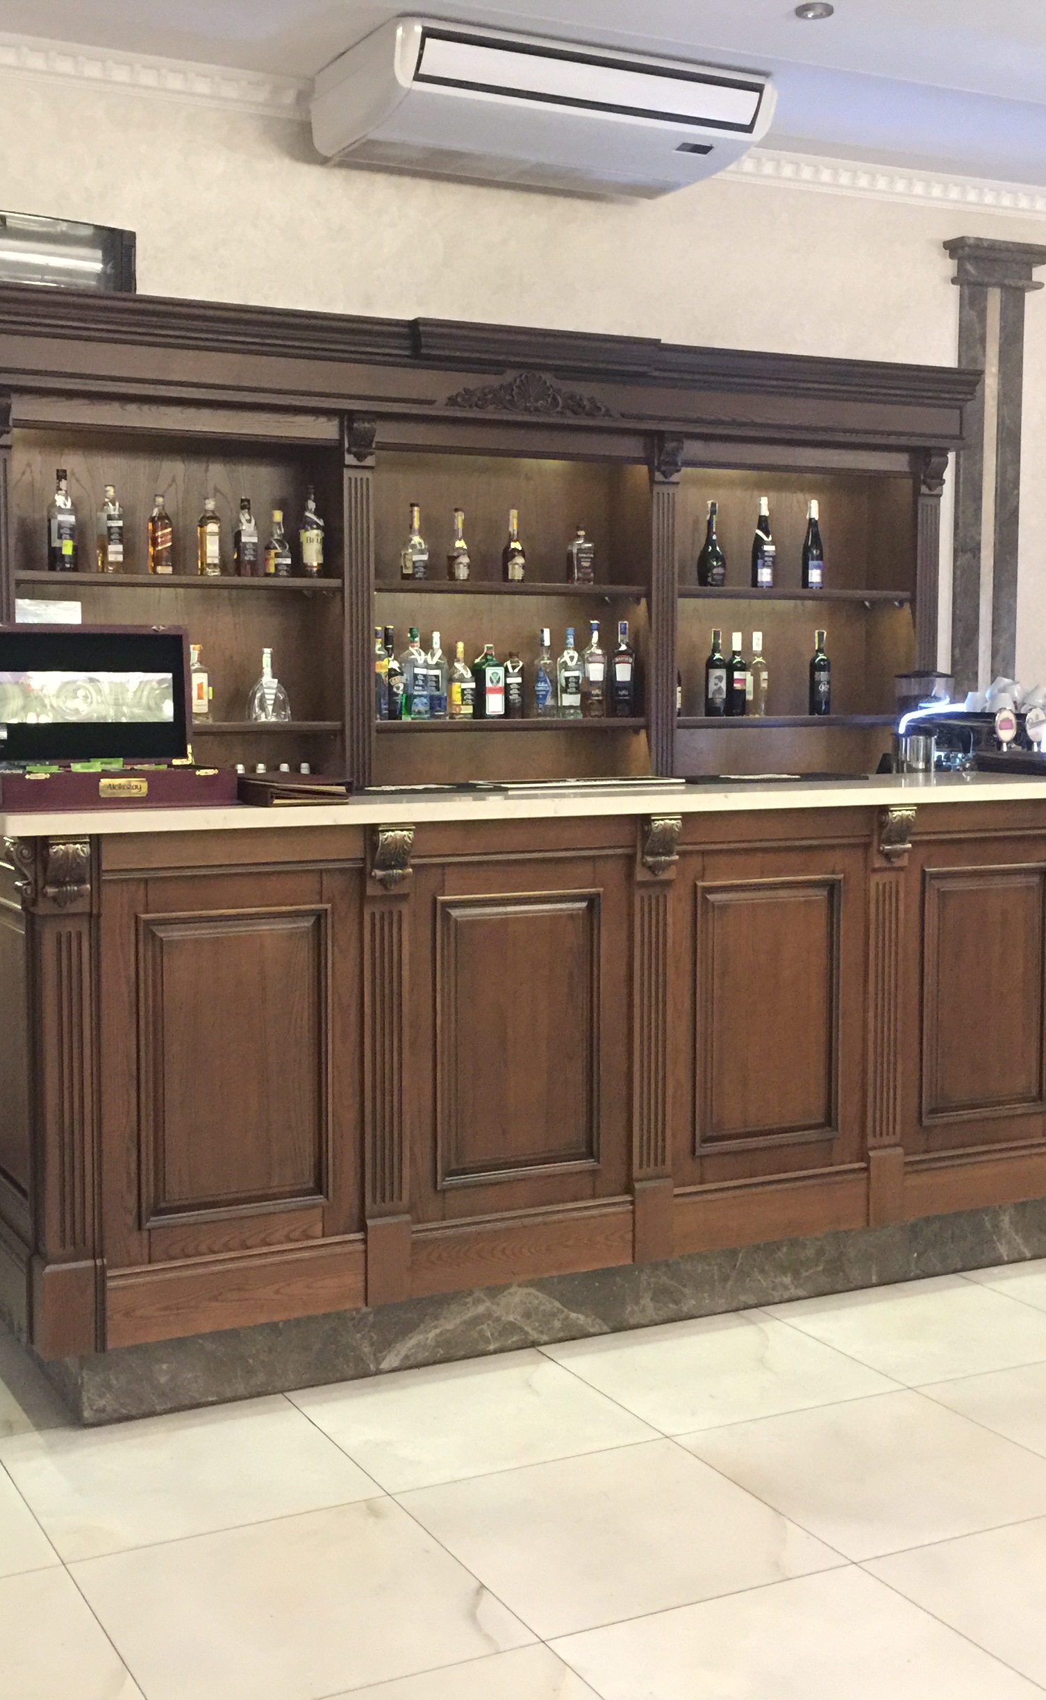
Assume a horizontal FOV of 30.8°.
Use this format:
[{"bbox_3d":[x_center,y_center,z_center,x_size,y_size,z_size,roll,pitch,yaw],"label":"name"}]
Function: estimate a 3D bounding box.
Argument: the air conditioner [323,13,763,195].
[{"bbox_3d":[0.083,-2.261,5.863,1.275,0.245,0.680,-2,5,-27],"label":"air conditioner"}]

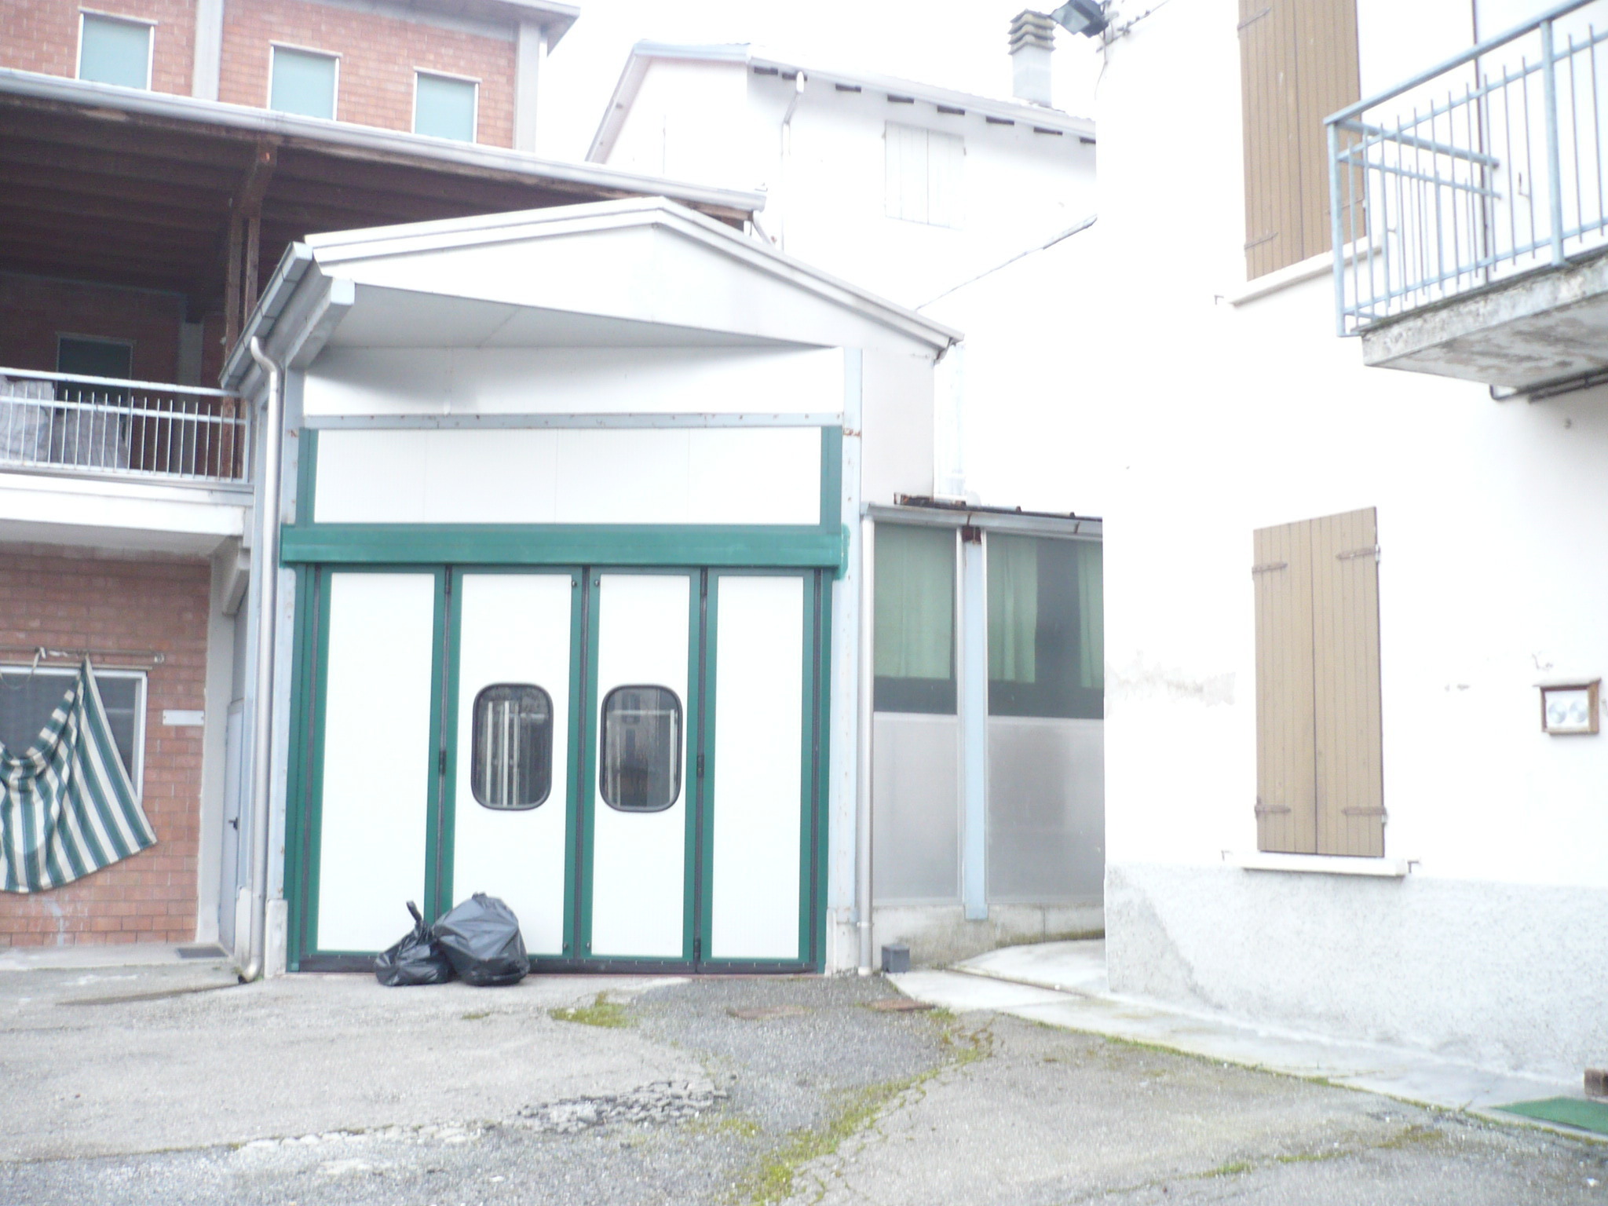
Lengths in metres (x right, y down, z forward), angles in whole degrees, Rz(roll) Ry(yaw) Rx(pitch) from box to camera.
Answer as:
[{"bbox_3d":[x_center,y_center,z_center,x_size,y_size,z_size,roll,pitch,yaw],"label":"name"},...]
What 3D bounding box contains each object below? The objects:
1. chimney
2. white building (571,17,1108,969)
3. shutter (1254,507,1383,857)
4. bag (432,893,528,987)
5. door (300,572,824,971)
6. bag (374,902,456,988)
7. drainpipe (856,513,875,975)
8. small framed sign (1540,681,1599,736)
[{"bbox_3d":[2.736,-6.521,19.512,0.410,1.300,0.410,3,-7,-23],"label":"chimney"},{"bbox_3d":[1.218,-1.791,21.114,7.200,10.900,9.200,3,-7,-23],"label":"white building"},{"bbox_3d":[2.819,0.447,8.950,0.060,1.836,0.933,4,-7,-26],"label":"shutter"},{"bbox_3d":[-2.398,2.491,12.050,0.670,0.660,0.550,0,-6,2],"label":"bag"},{"bbox_3d":[-1.873,1.289,12.590,4.086,3.139,0.100,0,-6,2],"label":"door"},{"bbox_3d":[-2.865,2.512,12.017,0.560,0.600,0.480,0,-6,2],"label":"bag"},{"bbox_3d":[0.483,1.062,12.549,0.110,3.537,0.110,0,-6,2],"label":"drainpipe"},{"bbox_3d":[3.486,0.480,7.395,0.090,0.245,0.278,4,-7,-26],"label":"small framed sign"}]

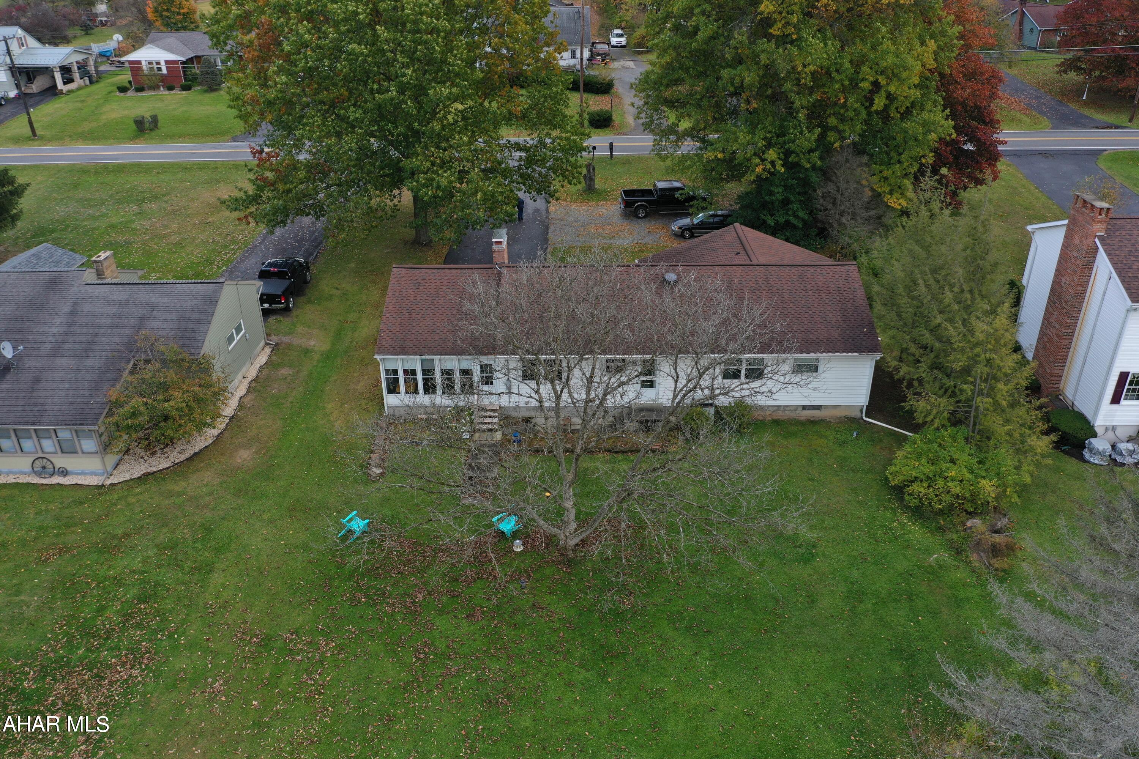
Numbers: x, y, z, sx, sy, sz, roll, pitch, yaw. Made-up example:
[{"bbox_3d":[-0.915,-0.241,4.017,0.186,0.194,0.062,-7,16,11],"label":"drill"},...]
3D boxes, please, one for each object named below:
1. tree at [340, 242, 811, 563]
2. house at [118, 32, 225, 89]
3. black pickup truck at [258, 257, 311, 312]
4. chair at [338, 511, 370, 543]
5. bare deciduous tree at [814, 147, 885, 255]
[{"bbox_3d":[0.204,0.817,26.868,14.000,9.300,11.500,0,27,0],"label":"tree"},{"bbox_3d":[-41.190,-36.122,99.181,12.200,4.800,12.000,0,27,1],"label":"house"},{"bbox_3d":[-14.727,-5.084,44.994,2.020,1.900,5.750,-1,27,-1],"label":"black pickup truck"},{"bbox_3d":[-6.958,4.772,28.763,0.770,0.600,0.860,19,33,33],"label":"chair"},{"bbox_3d":[15.350,-9.611,49.098,3.600,6.700,3.600,0,27,0],"label":"bare deciduous tree"}]

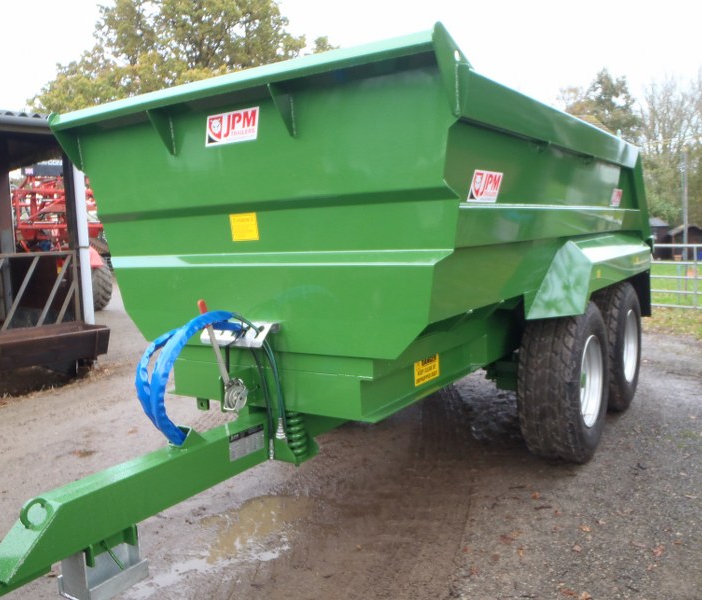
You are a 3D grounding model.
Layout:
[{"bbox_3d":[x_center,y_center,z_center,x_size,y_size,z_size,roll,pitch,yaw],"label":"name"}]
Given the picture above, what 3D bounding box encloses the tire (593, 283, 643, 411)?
[{"bbox_3d":[2.157,0.380,5.387,0.365,1.068,1.068,1,7,33],"label":"tire"}]

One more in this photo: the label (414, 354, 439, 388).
[{"bbox_3d":[0.383,0.350,3.230,0.010,0.124,0.266,1,7,33],"label":"label"}]

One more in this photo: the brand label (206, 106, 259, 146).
[{"bbox_3d":[-0.514,-0.741,2.788,0.332,0.129,0.010,1,18,33],"label":"brand label"}]

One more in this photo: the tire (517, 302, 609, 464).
[{"bbox_3d":[1.432,0.525,4.295,0.365,1.068,1.068,1,7,33],"label":"tire"}]

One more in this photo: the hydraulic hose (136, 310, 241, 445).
[{"bbox_3d":[-0.651,0.329,2.748,0.240,0.540,0.570,1,7,33],"label":"hydraulic hose"}]

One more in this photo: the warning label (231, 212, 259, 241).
[{"bbox_3d":[-0.486,-0.330,2.950,0.164,0.123,0.010,1,12,33],"label":"warning label"}]

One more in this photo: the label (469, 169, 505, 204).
[{"bbox_3d":[0.557,-0.465,2.661,0.010,0.128,0.332,13,13,32],"label":"label"}]

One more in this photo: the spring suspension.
[{"bbox_3d":[-0.258,0.622,3.028,0.105,0.235,0.105,-2,6,0],"label":"spring suspension"}]

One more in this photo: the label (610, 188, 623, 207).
[{"bbox_3d":[1.957,-0.750,4.764,0.010,0.127,0.325,13,13,32],"label":"label"}]

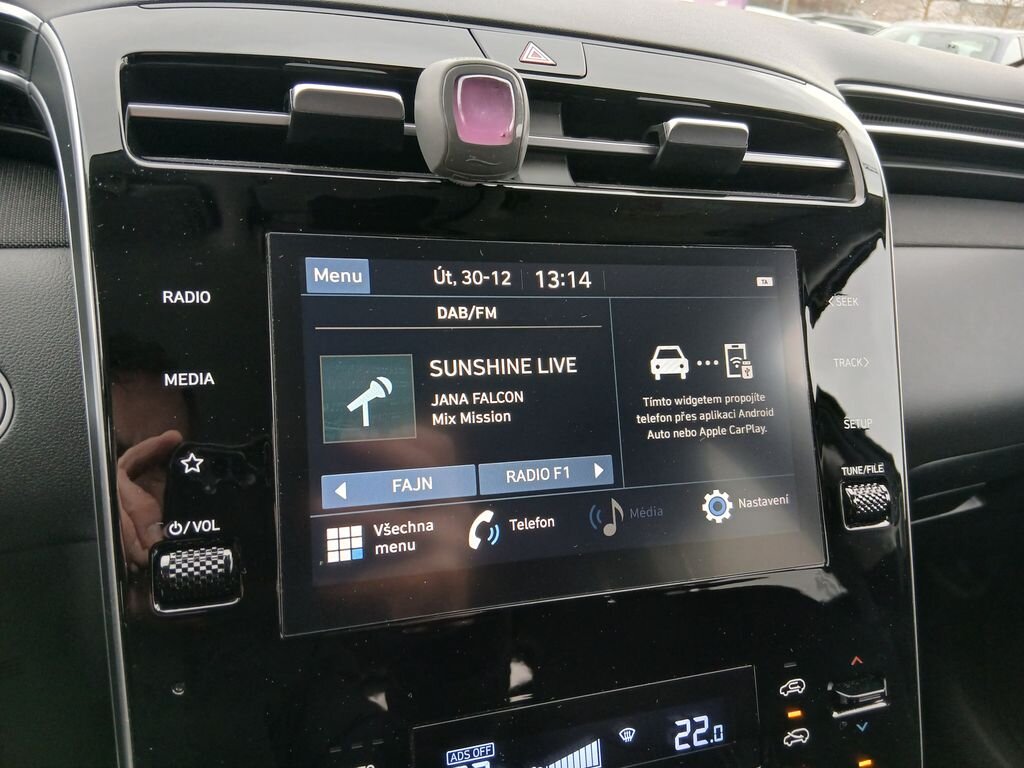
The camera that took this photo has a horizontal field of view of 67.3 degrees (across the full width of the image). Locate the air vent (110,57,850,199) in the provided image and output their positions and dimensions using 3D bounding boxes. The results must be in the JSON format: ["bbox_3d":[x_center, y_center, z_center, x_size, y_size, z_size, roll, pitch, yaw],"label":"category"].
[{"bbox_3d":[0.009,-0.085,0.280,0.268,0.038,0.030,-2,-5,-19],"label":"air vent"}]

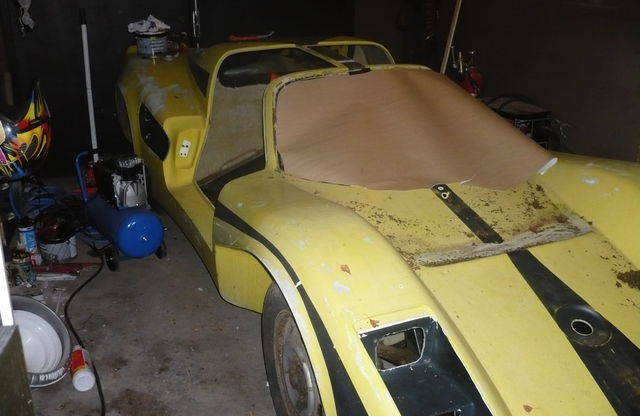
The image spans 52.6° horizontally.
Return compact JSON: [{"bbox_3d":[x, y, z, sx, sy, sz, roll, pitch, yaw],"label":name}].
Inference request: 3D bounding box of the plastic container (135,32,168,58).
[{"bbox_3d":[-1.113,-1.076,4.300,0.200,0.160,0.200,-8,19,-24],"label":"plastic container"}]

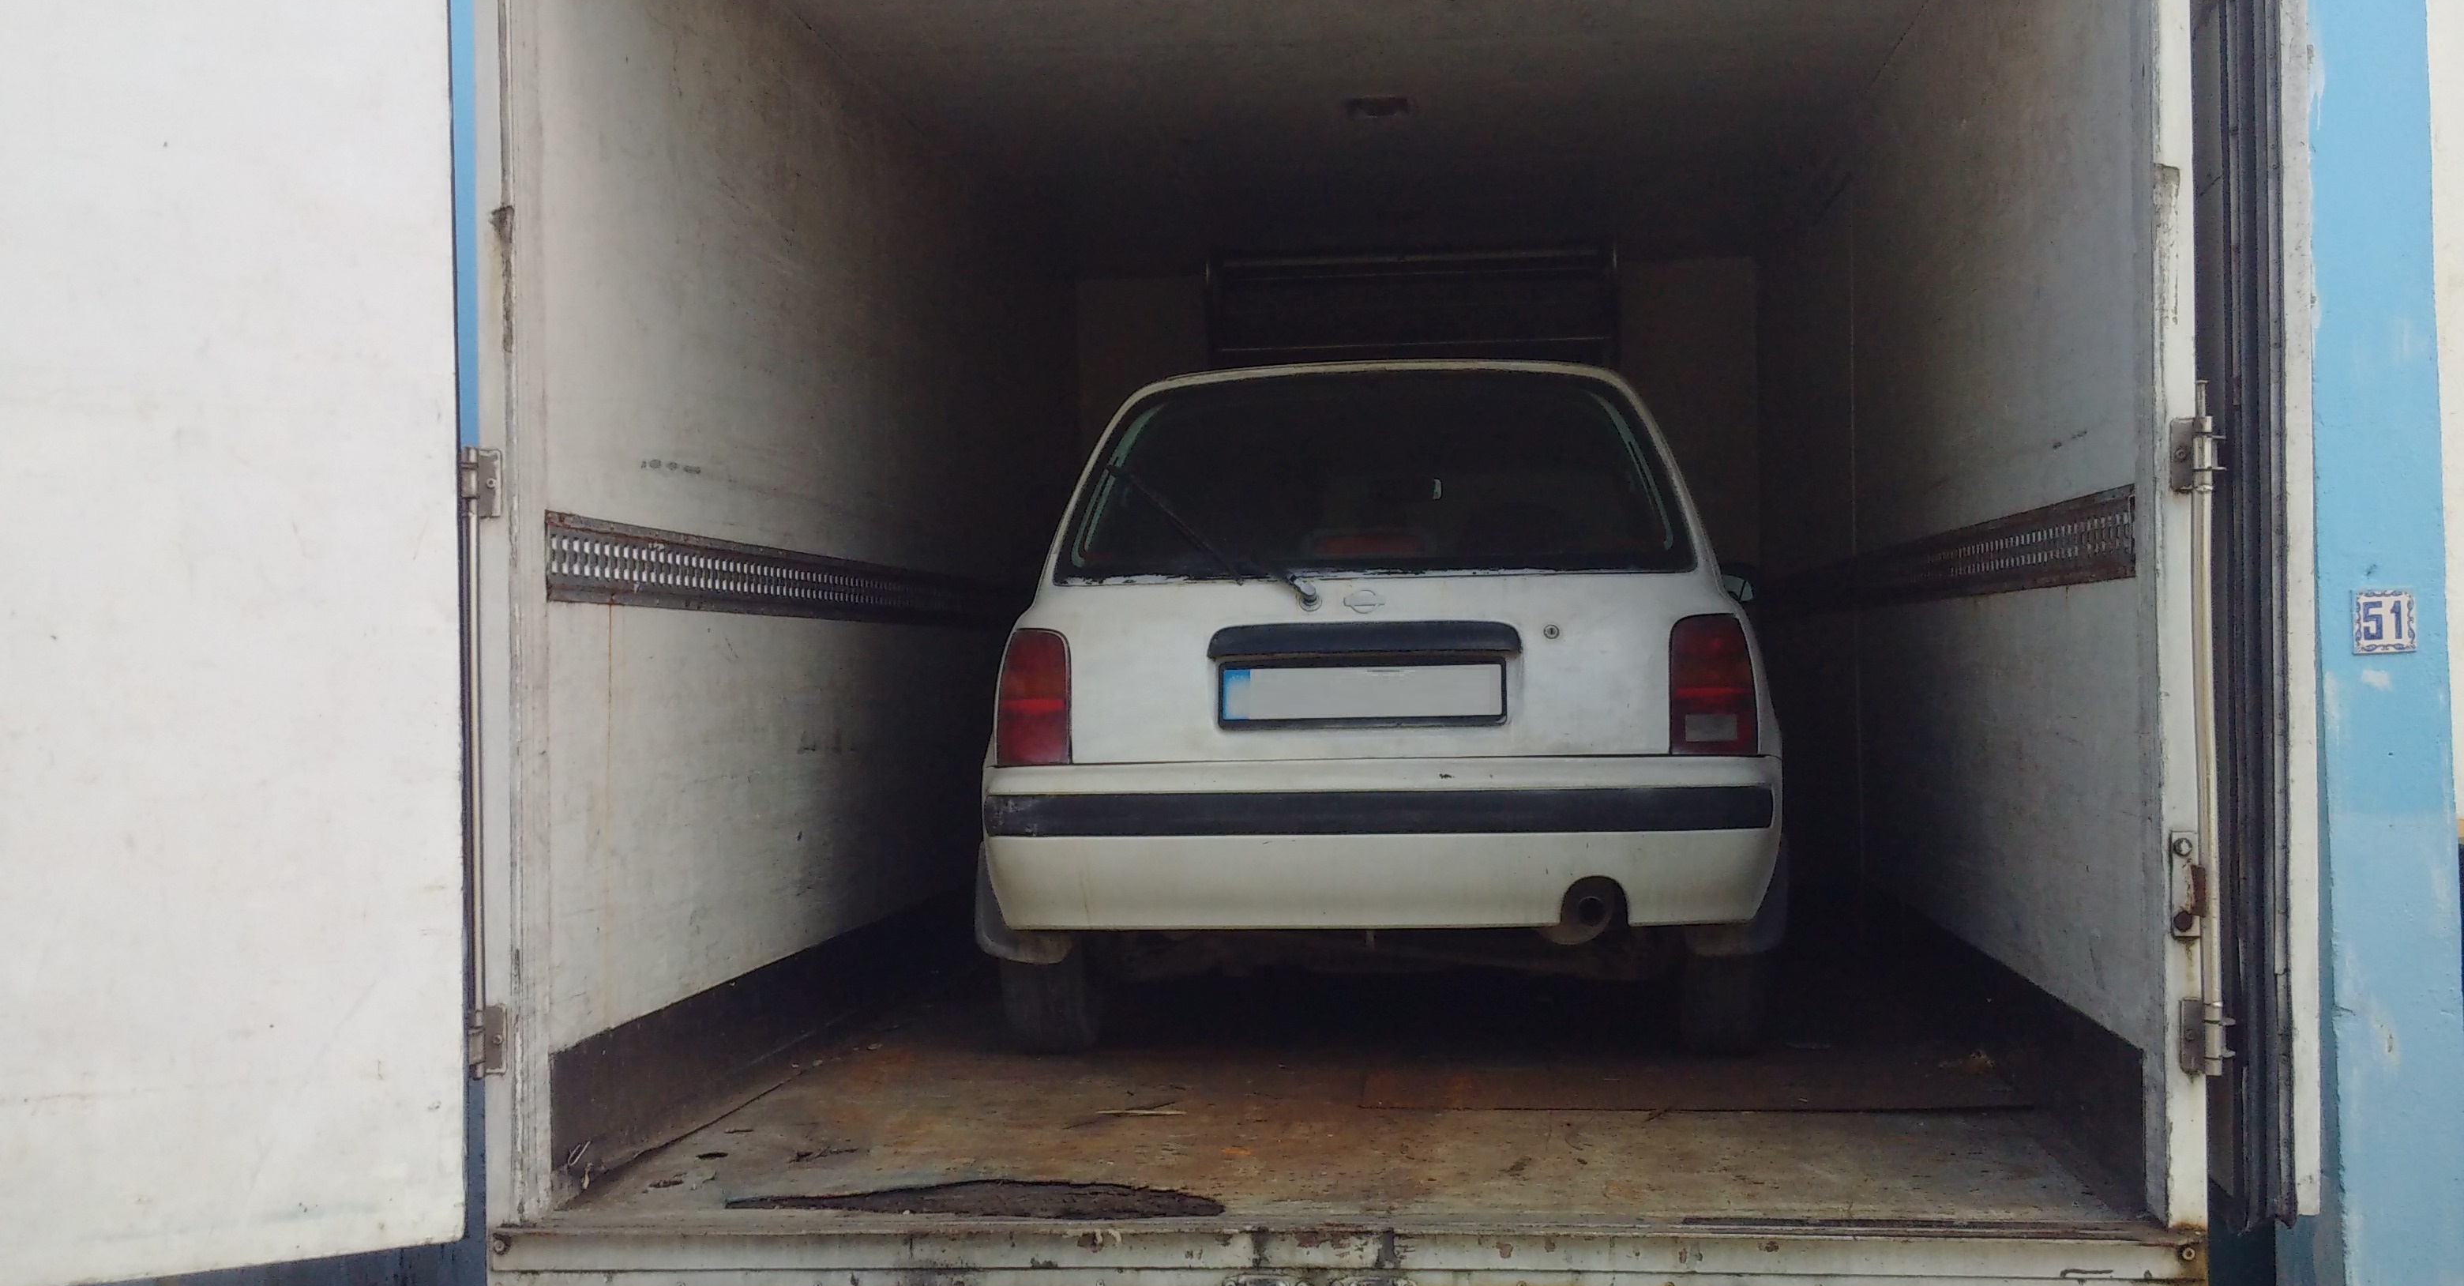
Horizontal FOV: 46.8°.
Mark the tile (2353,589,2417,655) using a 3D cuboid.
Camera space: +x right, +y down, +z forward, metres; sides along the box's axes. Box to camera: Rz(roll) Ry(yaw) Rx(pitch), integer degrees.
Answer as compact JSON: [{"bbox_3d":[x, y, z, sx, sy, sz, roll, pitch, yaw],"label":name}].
[{"bbox_3d":[2.389,-0.042,5.900,0.128,0.130,0.010,-1,-3,2],"label":"tile"}]

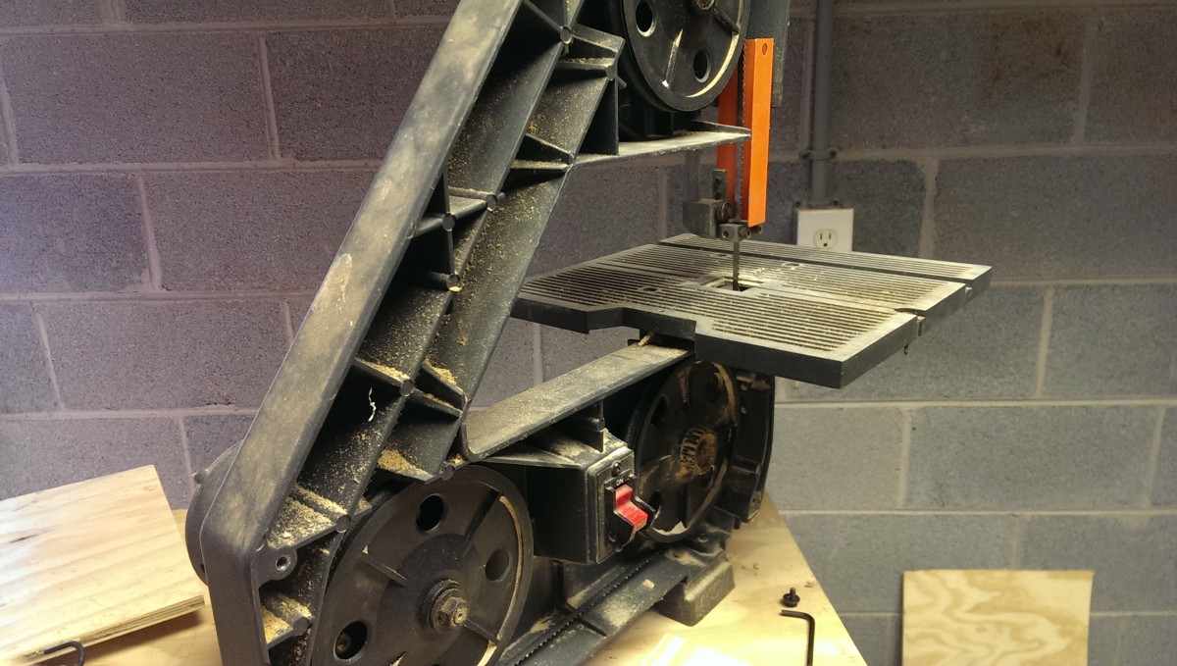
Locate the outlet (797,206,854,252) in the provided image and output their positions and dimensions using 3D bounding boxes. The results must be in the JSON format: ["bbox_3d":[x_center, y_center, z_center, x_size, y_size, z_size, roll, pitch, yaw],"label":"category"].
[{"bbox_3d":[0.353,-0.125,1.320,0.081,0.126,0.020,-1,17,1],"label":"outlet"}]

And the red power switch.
[{"bbox_3d":[0.030,0.118,0.594,0.018,0.027,0.016,12,21,37],"label":"red power switch"}]

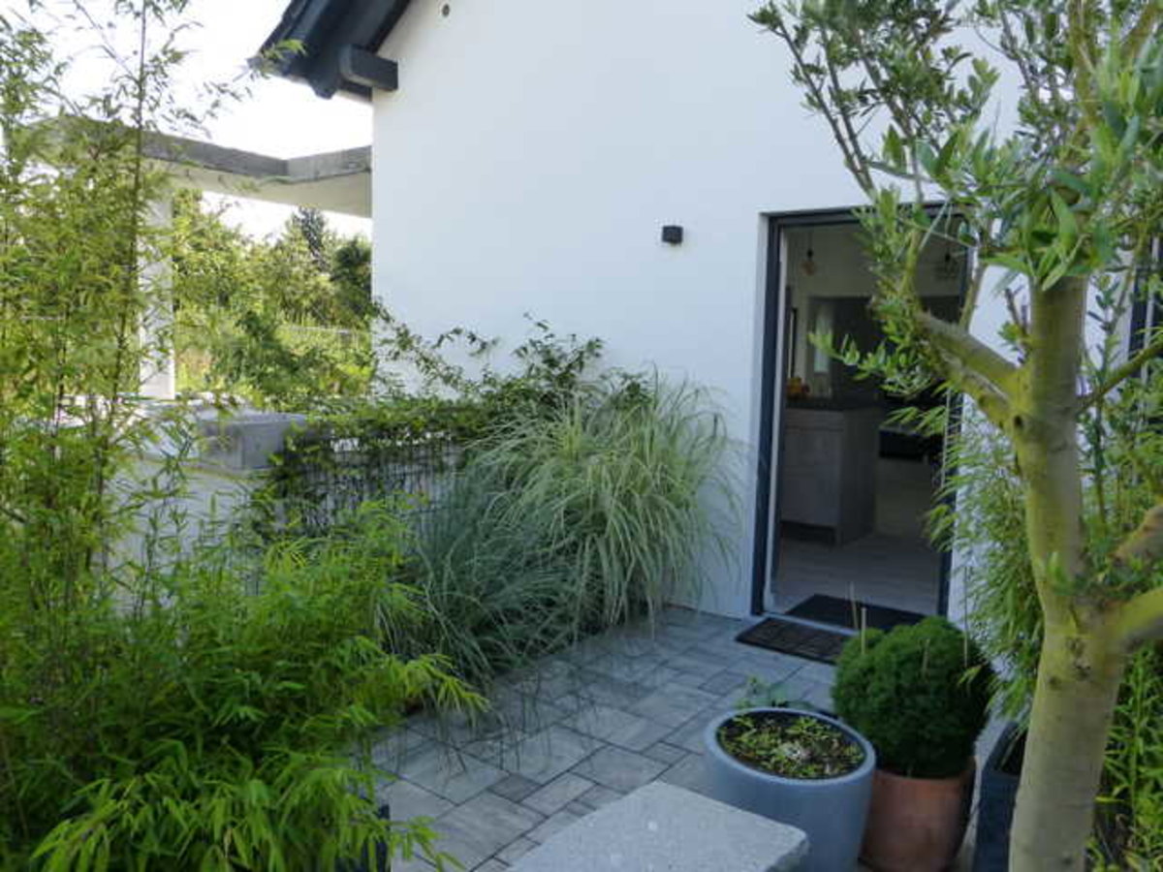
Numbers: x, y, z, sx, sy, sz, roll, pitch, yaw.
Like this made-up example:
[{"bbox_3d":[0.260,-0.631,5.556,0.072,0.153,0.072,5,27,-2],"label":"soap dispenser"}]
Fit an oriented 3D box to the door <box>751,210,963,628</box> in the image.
[{"bbox_3d":[1.352,-0.047,4.138,0.970,2.080,0.110,6,7,36],"label":"door"}]

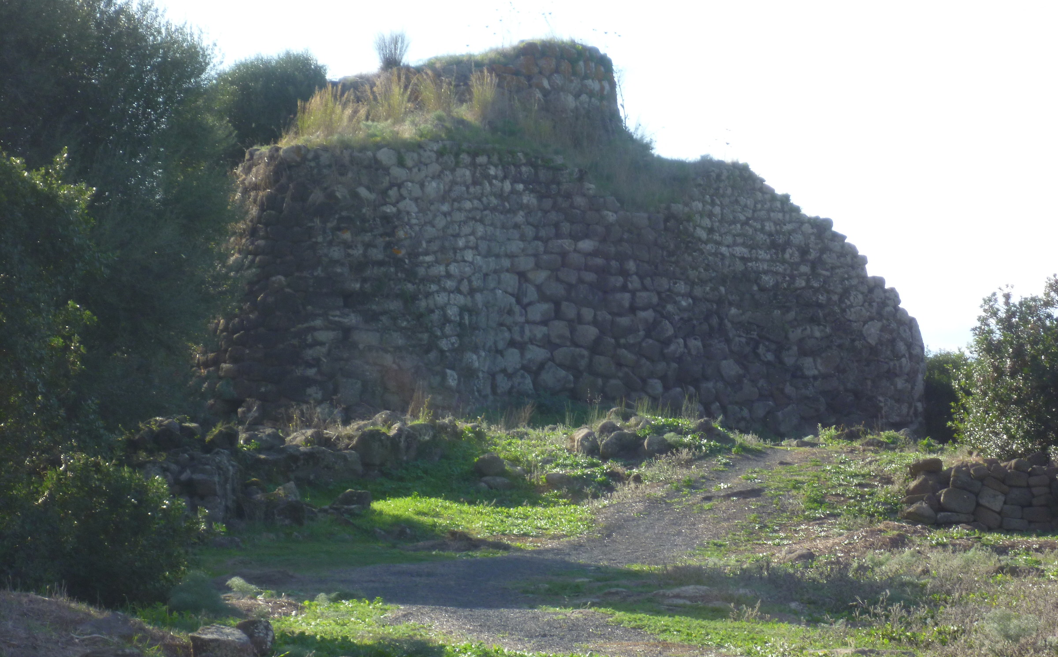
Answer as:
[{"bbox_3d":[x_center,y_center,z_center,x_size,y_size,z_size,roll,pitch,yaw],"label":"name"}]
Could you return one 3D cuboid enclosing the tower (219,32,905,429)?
[{"bbox_3d":[0.796,-2.321,107.000,17.849,9.723,15.000,0,-1,0],"label":"tower"}]

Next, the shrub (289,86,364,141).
[{"bbox_3d":[-4.922,-5.233,104.000,1.828,1.326,1.300,0,-1,0],"label":"shrub"}]

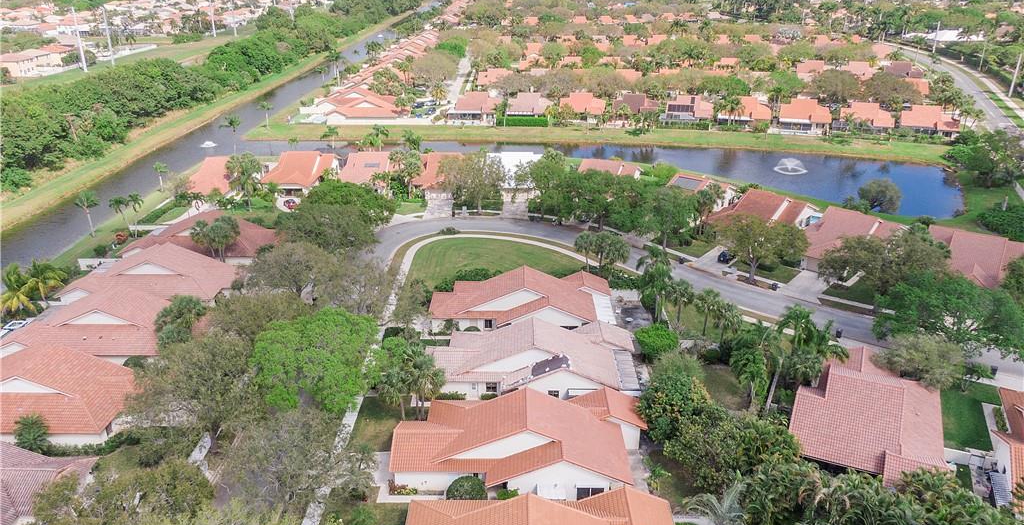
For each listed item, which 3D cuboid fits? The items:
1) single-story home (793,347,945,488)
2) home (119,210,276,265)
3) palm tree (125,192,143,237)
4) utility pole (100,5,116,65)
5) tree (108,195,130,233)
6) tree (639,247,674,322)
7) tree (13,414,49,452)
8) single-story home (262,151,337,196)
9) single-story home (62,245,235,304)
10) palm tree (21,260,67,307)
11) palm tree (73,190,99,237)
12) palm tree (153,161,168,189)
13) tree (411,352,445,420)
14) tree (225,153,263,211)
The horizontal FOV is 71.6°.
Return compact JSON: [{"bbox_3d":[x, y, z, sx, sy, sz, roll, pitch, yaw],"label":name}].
[{"bbox_3d":[35.310,14.711,70.303,13.398,6.200,23.646,10,25,23],"label":"single-story home"},{"bbox_3d":[-49.871,-3.997,114.504,22.300,6.500,13.400,0,23,0],"label":"home"},{"bbox_3d":[-62.883,-7.872,118.950,2.900,8.000,2.900,0,23,0],"label":"palm tree"},{"bbox_3d":[-175.884,-98.649,309.444,0.900,25.200,0.900,0,23,0],"label":"utility pole"},{"bbox_3d":[-68.605,-8.125,124.929,3.666,7.422,3.666,0,23,0],"label":"tree"},{"bbox_3d":[17.847,3.470,88.198,4.500,10.700,4.500,0,23,0],"label":"tree"},{"bbox_3d":[-45.106,16.366,66.606,3.000,4.700,3.000,0,23,0],"label":"tree"},{"bbox_3d":[-44.621,-20.487,153.363,13.440,6.100,23.520,0,23,0],"label":"single-story home"},{"bbox_3d":[-50.136,2.512,99.830,23.730,6.100,13.230,0,23,0],"label":"single-story home"},{"bbox_3d":[-65.186,2.876,98.159,5.600,6.900,5.600,0,23,0],"label":"palm tree"},{"bbox_3d":[-71.077,-8.072,119.390,3.700,8.100,3.700,0,23,0],"label":"palm tree"},{"bbox_3d":[-73.680,-18.124,149.652,3.382,6.346,3.382,0,23,0],"label":"palm tree"},{"bbox_3d":[-8.736,12.893,72.763,3.800,8.000,3.800,0,23,0],"label":"tree"},{"bbox_3d":[-50.575,-14.900,134.090,5.900,11.100,5.900,0,23,0],"label":"tree"}]

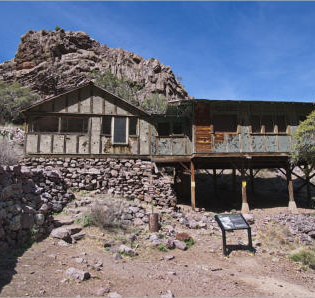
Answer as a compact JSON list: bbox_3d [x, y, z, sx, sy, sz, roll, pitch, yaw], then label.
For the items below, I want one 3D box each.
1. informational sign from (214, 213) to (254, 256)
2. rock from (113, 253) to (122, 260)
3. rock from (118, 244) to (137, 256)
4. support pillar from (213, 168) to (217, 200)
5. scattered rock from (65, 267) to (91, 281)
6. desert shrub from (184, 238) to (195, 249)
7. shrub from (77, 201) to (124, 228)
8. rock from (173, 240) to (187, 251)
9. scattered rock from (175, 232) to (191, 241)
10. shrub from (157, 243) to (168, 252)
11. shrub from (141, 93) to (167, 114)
[{"bbox_3d":[2.386,2.663,8.613,0.970,1.177,0.556,2,-9,-16],"label":"informational sign"},{"bbox_3d":[-1.125,3.046,7.800,0.240,0.170,0.200,1,-6,0],"label":"rock"},{"bbox_3d":[-0.905,3.115,8.450,0.560,0.220,0.360,-4,-10,20],"label":"rock"},{"bbox_3d":[3.434,2.072,16.300,0.180,2.000,0.180,1,-6,0],"label":"support pillar"},{"bbox_3d":[-1.679,2.646,5.850,0.470,0.210,0.330,-3,-9,12],"label":"scattered rock"},{"bbox_3d":[1.011,2.986,8.700,0.380,0.280,0.360,1,-6,0],"label":"desert shrub"},{"bbox_3d":[-2.070,2.361,10.000,1.650,1.000,1.400,1,-6,0],"label":"shrub"},{"bbox_3d":[0.760,3.190,9.100,0.430,0.230,0.330,-4,-10,20],"label":"rock"},{"bbox_3d":[0.935,3.147,9.900,0.520,0.240,0.400,-2,-9,10],"label":"scattered rock"},{"bbox_3d":[0.162,3.184,8.900,0.310,0.240,0.290,-1,-9,0],"label":"shrub"},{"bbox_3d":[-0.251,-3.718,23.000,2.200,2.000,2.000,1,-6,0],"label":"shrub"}]

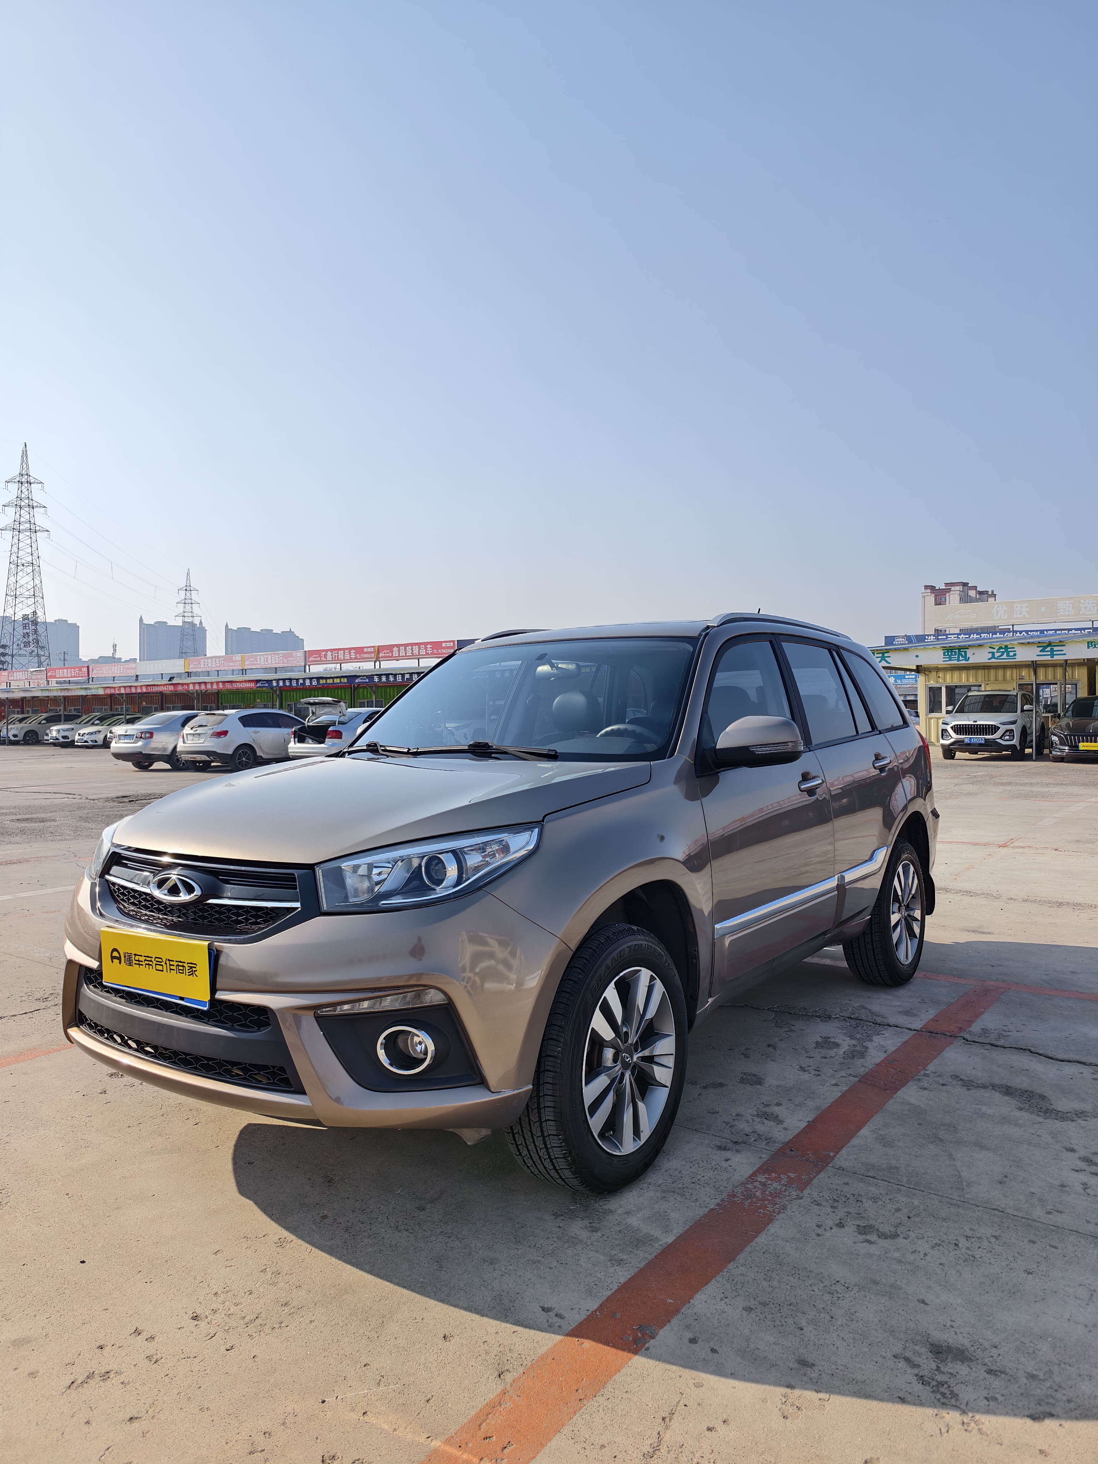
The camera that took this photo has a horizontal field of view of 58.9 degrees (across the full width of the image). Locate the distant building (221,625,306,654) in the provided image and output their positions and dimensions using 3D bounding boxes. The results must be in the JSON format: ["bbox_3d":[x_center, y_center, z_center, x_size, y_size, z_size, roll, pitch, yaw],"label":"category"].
[{"bbox_3d":[-247.407,-45.926,840.000,62.000,94.000,16.000,0,0,-33],"label":"distant building"}]

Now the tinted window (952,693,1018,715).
[{"bbox_3d":[10.900,-0.686,24.300,1.500,0.550,0.600,0,0,36],"label":"tinted window"}]

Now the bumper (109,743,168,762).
[{"bbox_3d":[-9.808,0.521,23.300,1.750,0.450,0.560,0,0,36],"label":"bumper"}]

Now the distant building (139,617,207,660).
[{"bbox_3d":[-317.202,-47.725,820.000,53.000,97.000,17.000,0,0,-25],"label":"distant building"}]

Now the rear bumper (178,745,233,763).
[{"bbox_3d":[-8.135,0.543,23.100,1.750,0.450,0.560,0,0,36],"label":"rear bumper"}]

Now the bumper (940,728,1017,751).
[{"bbox_3d":[10.345,0.187,23.400,1.850,0.550,0.600,0,0,36],"label":"bumper"}]

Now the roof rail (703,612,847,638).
[{"bbox_3d":[1.037,-0.426,4.176,0.085,0.095,1.500,0,0,36],"label":"roof rail"}]

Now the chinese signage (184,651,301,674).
[{"bbox_3d":[-13.500,-3.050,42.500,8.900,0.740,0.150,0,0,36],"label":"chinese signage"}]

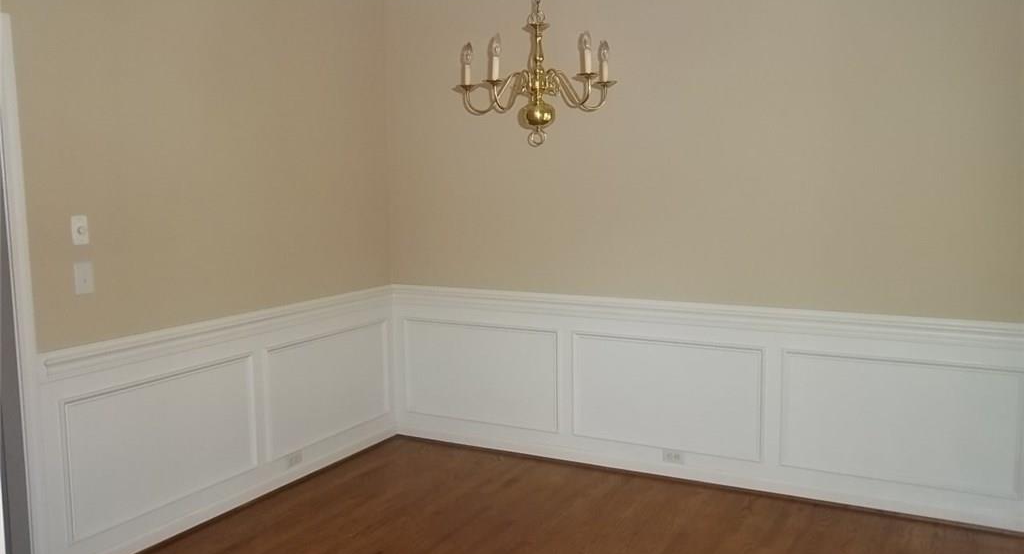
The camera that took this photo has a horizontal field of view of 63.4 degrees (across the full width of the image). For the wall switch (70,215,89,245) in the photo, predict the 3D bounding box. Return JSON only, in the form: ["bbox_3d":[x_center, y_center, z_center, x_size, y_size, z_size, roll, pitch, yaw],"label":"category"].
[{"bbox_3d":[-1.665,-0.180,3.210,0.024,0.115,0.070,3,7,28],"label":"wall switch"}]

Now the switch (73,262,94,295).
[{"bbox_3d":[-1.664,0.006,3.235,0.018,0.123,0.078,3,7,28],"label":"switch"}]

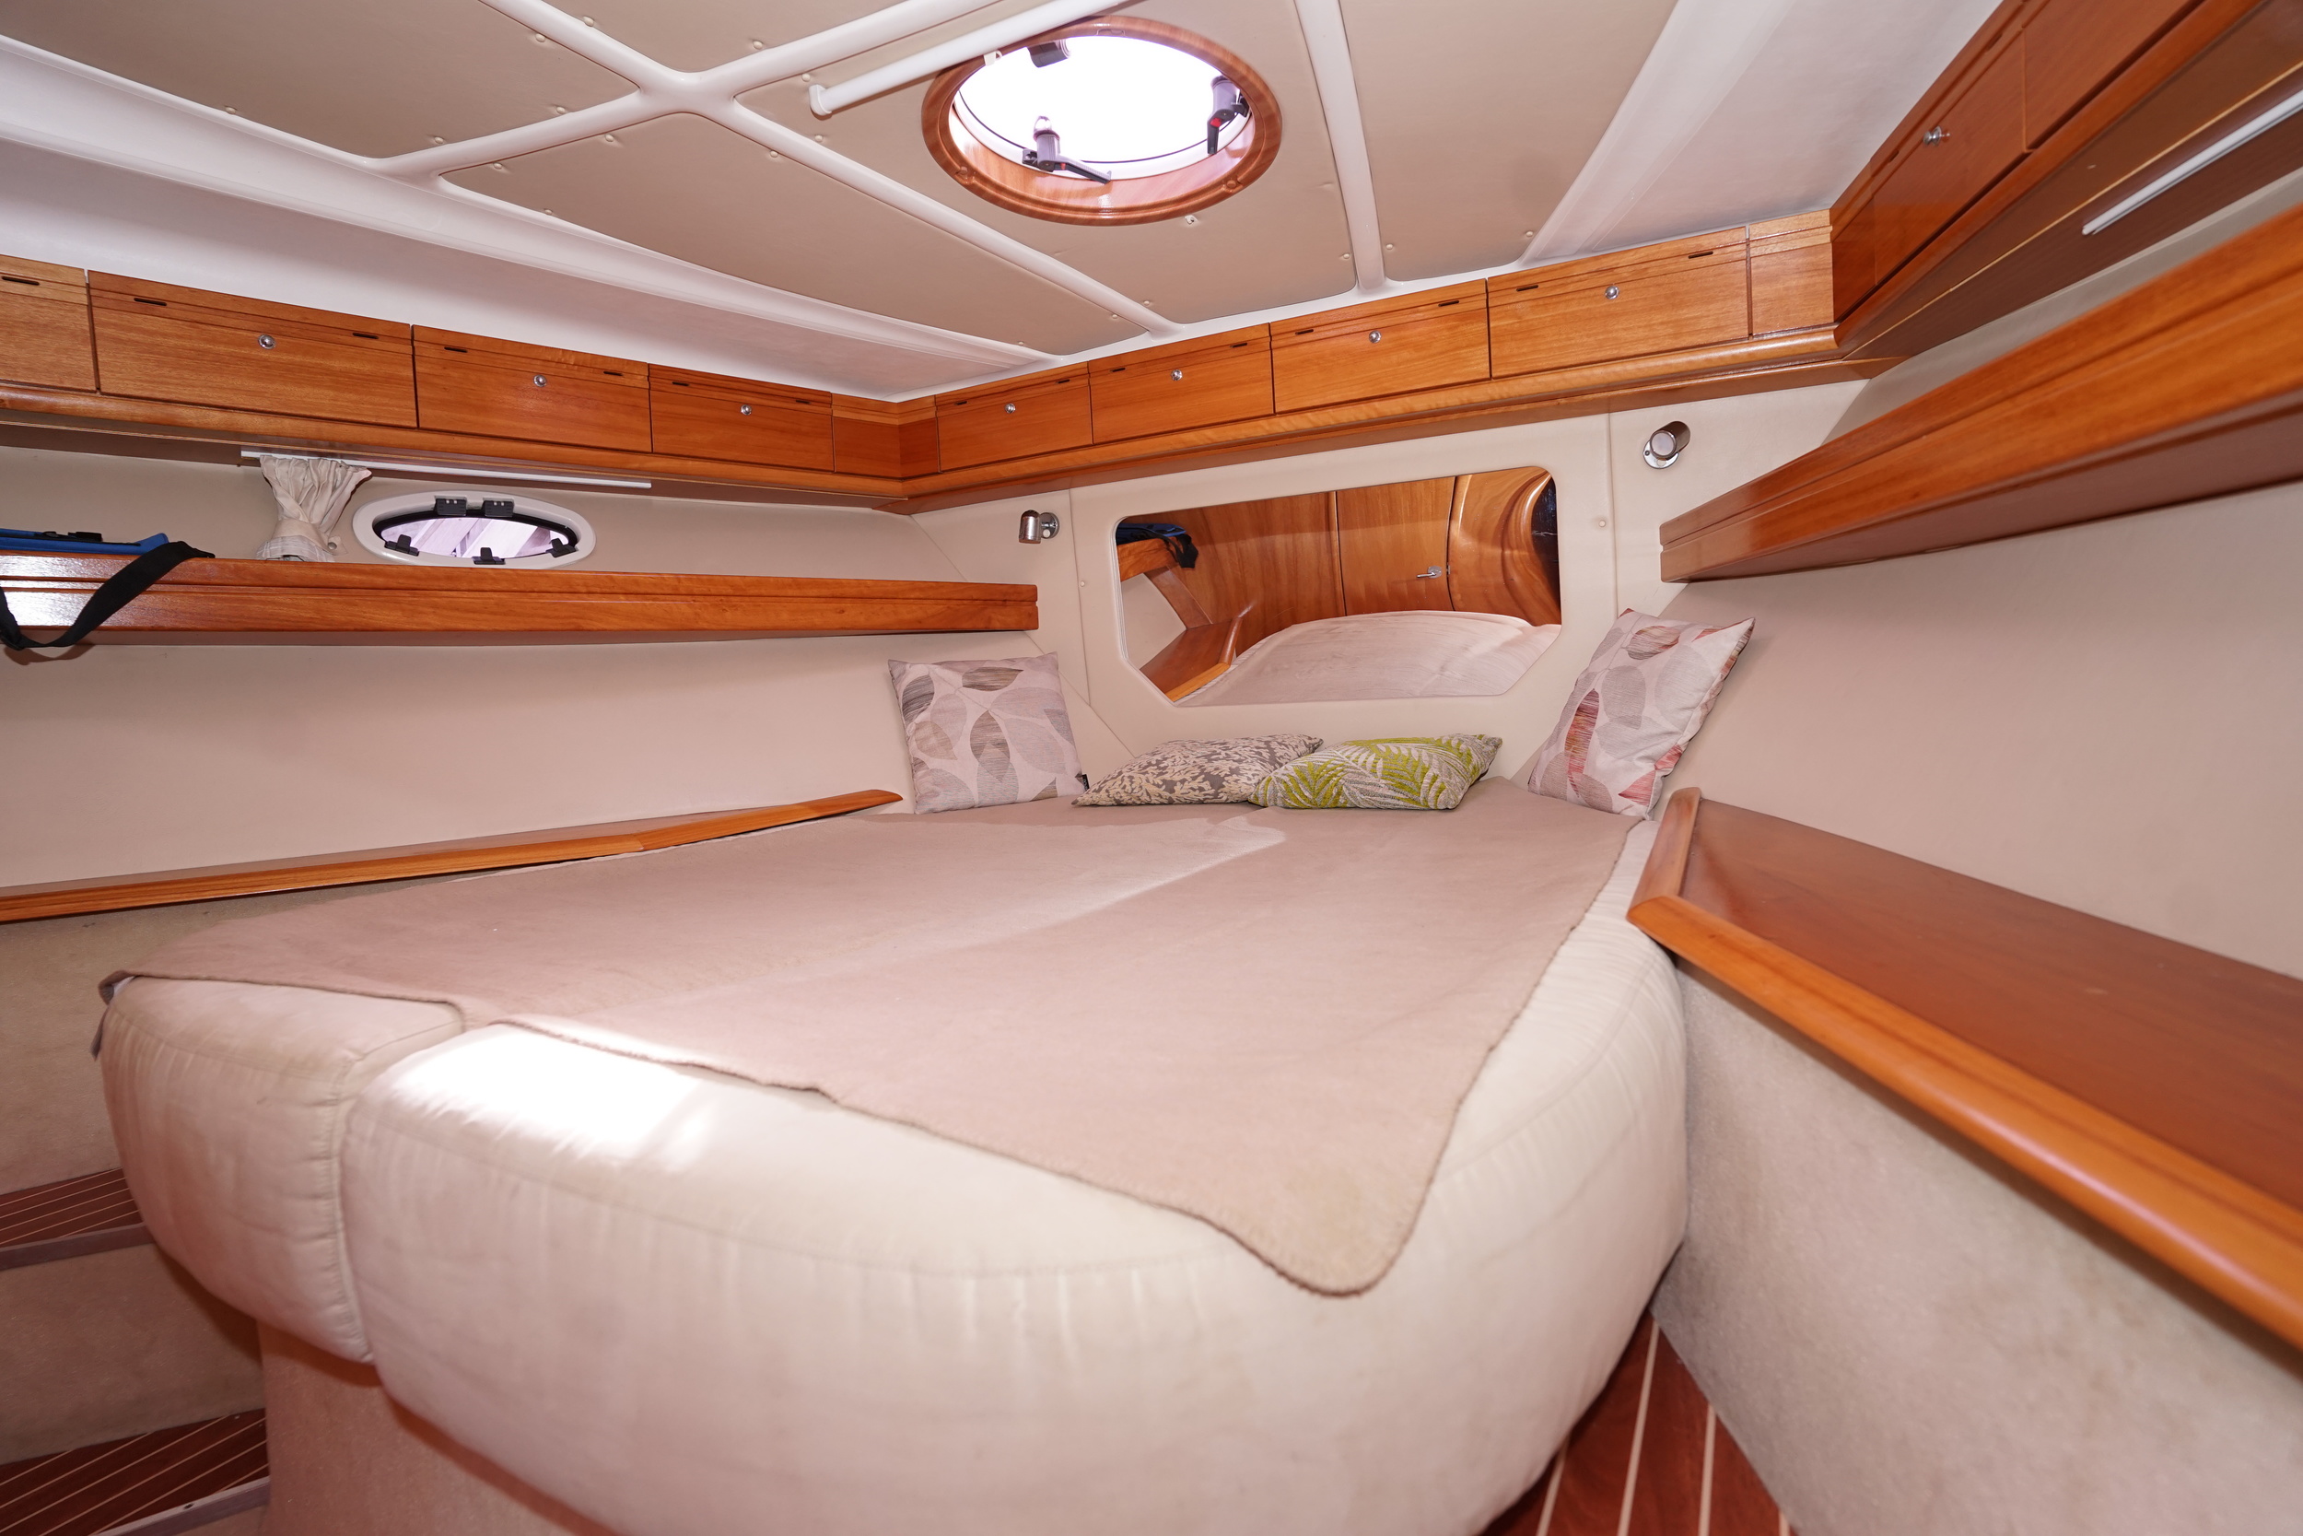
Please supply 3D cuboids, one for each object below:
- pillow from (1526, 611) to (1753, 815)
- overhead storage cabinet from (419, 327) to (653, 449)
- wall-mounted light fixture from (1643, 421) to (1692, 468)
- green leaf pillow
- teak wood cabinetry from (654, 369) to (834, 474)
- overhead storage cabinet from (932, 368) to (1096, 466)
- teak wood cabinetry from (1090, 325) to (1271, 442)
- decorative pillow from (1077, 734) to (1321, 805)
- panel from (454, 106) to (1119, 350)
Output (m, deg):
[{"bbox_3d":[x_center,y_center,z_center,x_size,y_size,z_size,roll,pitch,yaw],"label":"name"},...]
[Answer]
[{"bbox_3d":[0.826,-0.107,1.849,0.110,0.355,0.365,26,5,-11],"label":"pillow"},{"bbox_3d":[-1.290,-0.733,2.201,0.270,0.186,0.427,2,8,41],"label":"overhead storage cabinet"},{"bbox_3d":[0.979,-0.615,2.062,0.075,0.085,0.100,2,8,41],"label":"wall-mounted light fixture"},{"bbox_3d":[0.448,-0.002,2.153,0.400,0.115,0.390,0,9,28],"label":"green leaf pillow"},{"bbox_3d":[-1.013,-0.782,2.525,0.270,0.186,0.439,2,8,40],"label":"teak wood cabinetry"},{"bbox_3d":[-0.270,-0.841,2.679,0.471,0.186,0.240,0,7,32],"label":"overhead storage cabinet"},{"bbox_3d":[0.114,-0.840,2.456,0.438,0.186,0.240,0,7,28],"label":"teak wood cabinetry"},{"bbox_3d":[0.114,-0.001,2.327,0.400,0.115,0.390,0,9,28],"label":"decorative pillow"},{"bbox_3d":[-0.574,-0.943,2.034,0.464,0.040,1.194,-11,-10,41],"label":"panel"}]

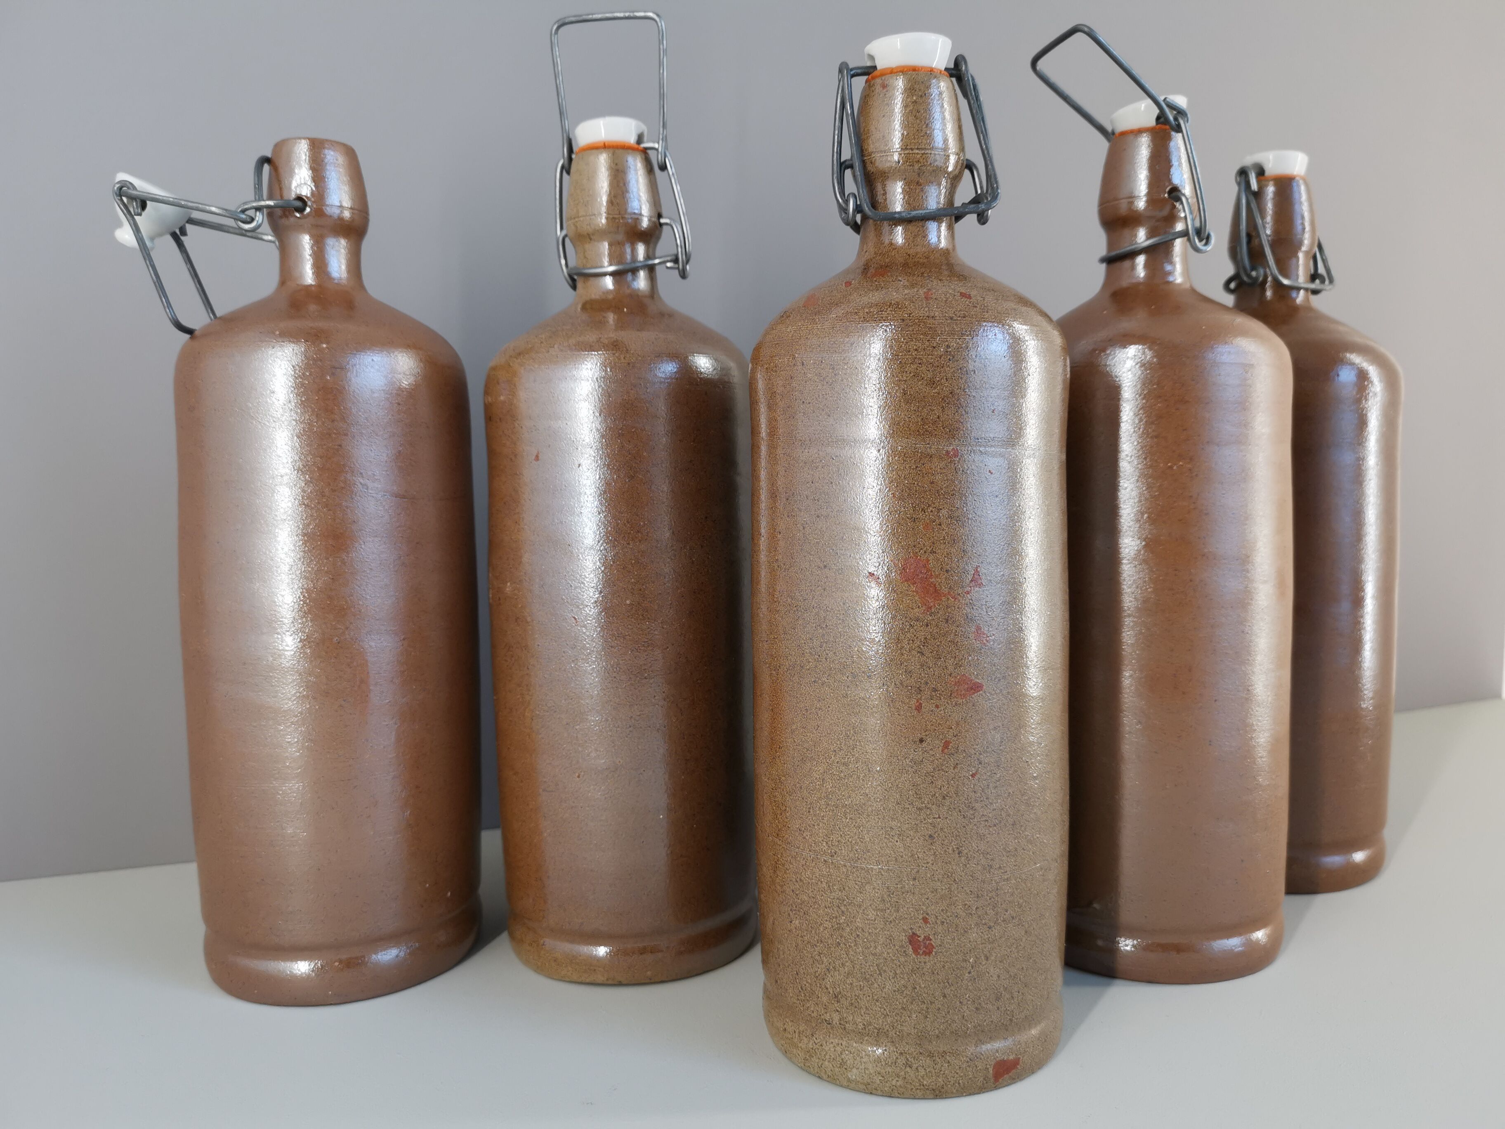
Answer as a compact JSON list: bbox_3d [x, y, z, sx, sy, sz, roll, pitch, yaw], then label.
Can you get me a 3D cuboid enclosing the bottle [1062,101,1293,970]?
[{"bbox_3d":[0.134,-0.012,0.401,0.092,0.282,0.092,-1,4,0],"label":"bottle"}]

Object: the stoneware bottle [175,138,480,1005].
[{"bbox_3d":[-0.141,-0.001,0.395,0.093,0.270,0.093,-1,4,0],"label":"stoneware bottle"}]

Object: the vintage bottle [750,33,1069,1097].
[{"bbox_3d":[0.045,-0.004,0.334,0.088,0.280,0.088,-1,4,0],"label":"vintage bottle"}]

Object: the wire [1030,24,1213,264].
[{"bbox_3d":[0.121,-0.135,0.389,0.050,0.070,0.043,-2,5,-12],"label":"wire"}]

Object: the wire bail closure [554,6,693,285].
[{"bbox_3d":[-0.043,-0.136,0.391,0.046,0.089,0.033,0,4,9],"label":"wire bail closure"}]

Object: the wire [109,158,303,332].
[{"bbox_3d":[-0.173,-0.101,0.387,0.063,0.055,0.042,-1,4,0],"label":"wire"}]

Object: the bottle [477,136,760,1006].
[{"bbox_3d":[-0.045,-0.008,0.405,0.089,0.280,0.089,-1,4,0],"label":"bottle"}]

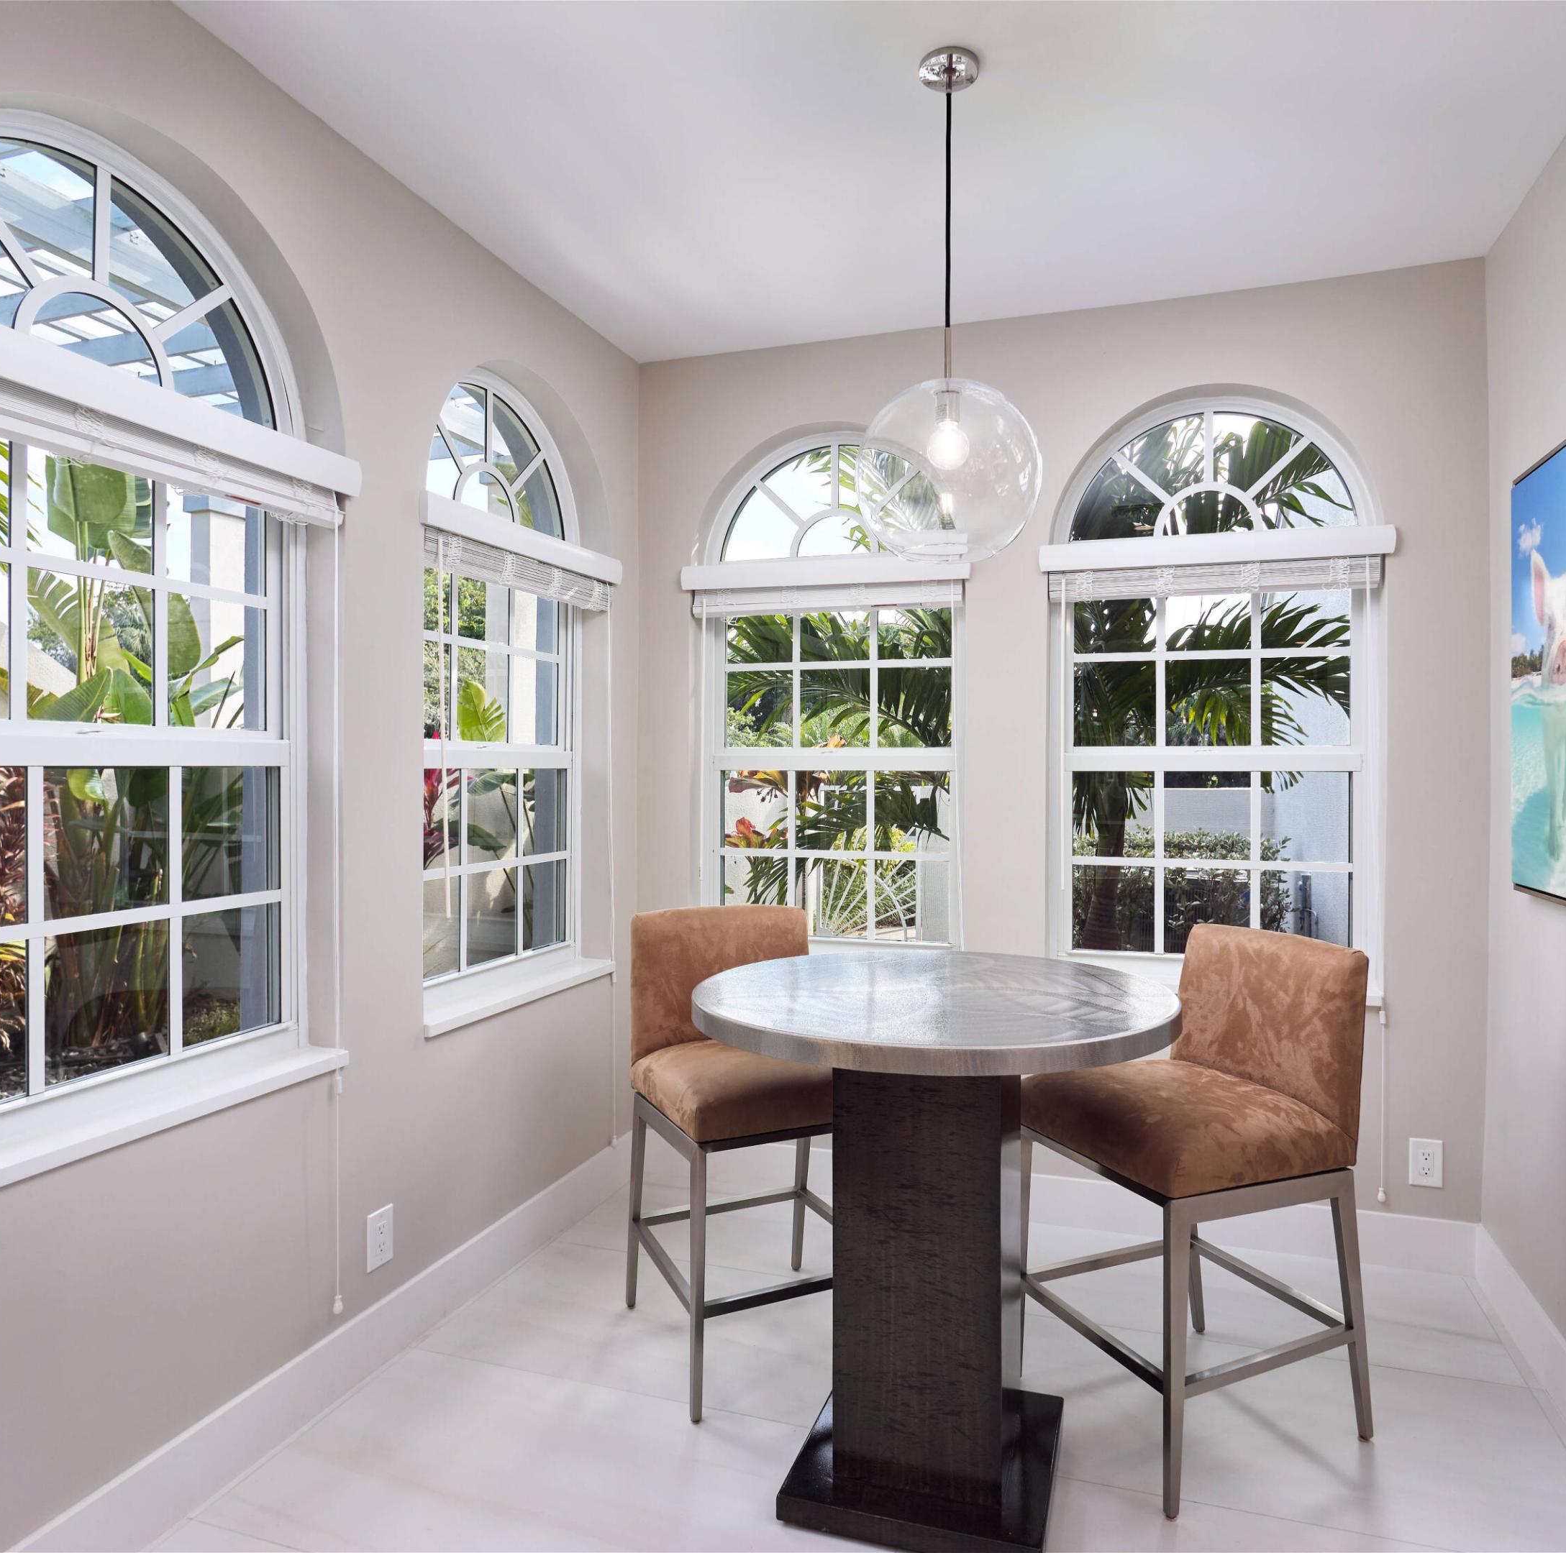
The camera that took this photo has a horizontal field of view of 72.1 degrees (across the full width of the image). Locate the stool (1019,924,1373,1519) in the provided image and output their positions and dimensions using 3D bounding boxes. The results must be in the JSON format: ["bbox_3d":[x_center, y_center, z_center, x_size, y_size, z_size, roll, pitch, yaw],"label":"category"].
[{"bbox_3d":[0.848,0.838,2.257,0.555,0.985,0.475,0,0,-24],"label":"stool"}]

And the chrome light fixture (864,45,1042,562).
[{"bbox_3d":[0.321,-0.900,2.087,0.340,0.955,0.340,0,0,19],"label":"chrome light fixture"}]

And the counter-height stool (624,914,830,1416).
[{"bbox_3d":[-0.067,0.835,2.552,0.485,0.985,0.555,0,0,-25],"label":"counter-height stool"}]

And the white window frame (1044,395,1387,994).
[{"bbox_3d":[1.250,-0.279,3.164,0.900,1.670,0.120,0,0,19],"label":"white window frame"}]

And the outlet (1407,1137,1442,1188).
[{"bbox_3d":[1.720,1.035,2.874,0.077,0.122,0.009,0,0,19],"label":"outlet"}]

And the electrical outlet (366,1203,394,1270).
[{"bbox_3d":[-0.904,1.045,2.433,0.009,0.122,0.077,0,0,19],"label":"electrical outlet"}]

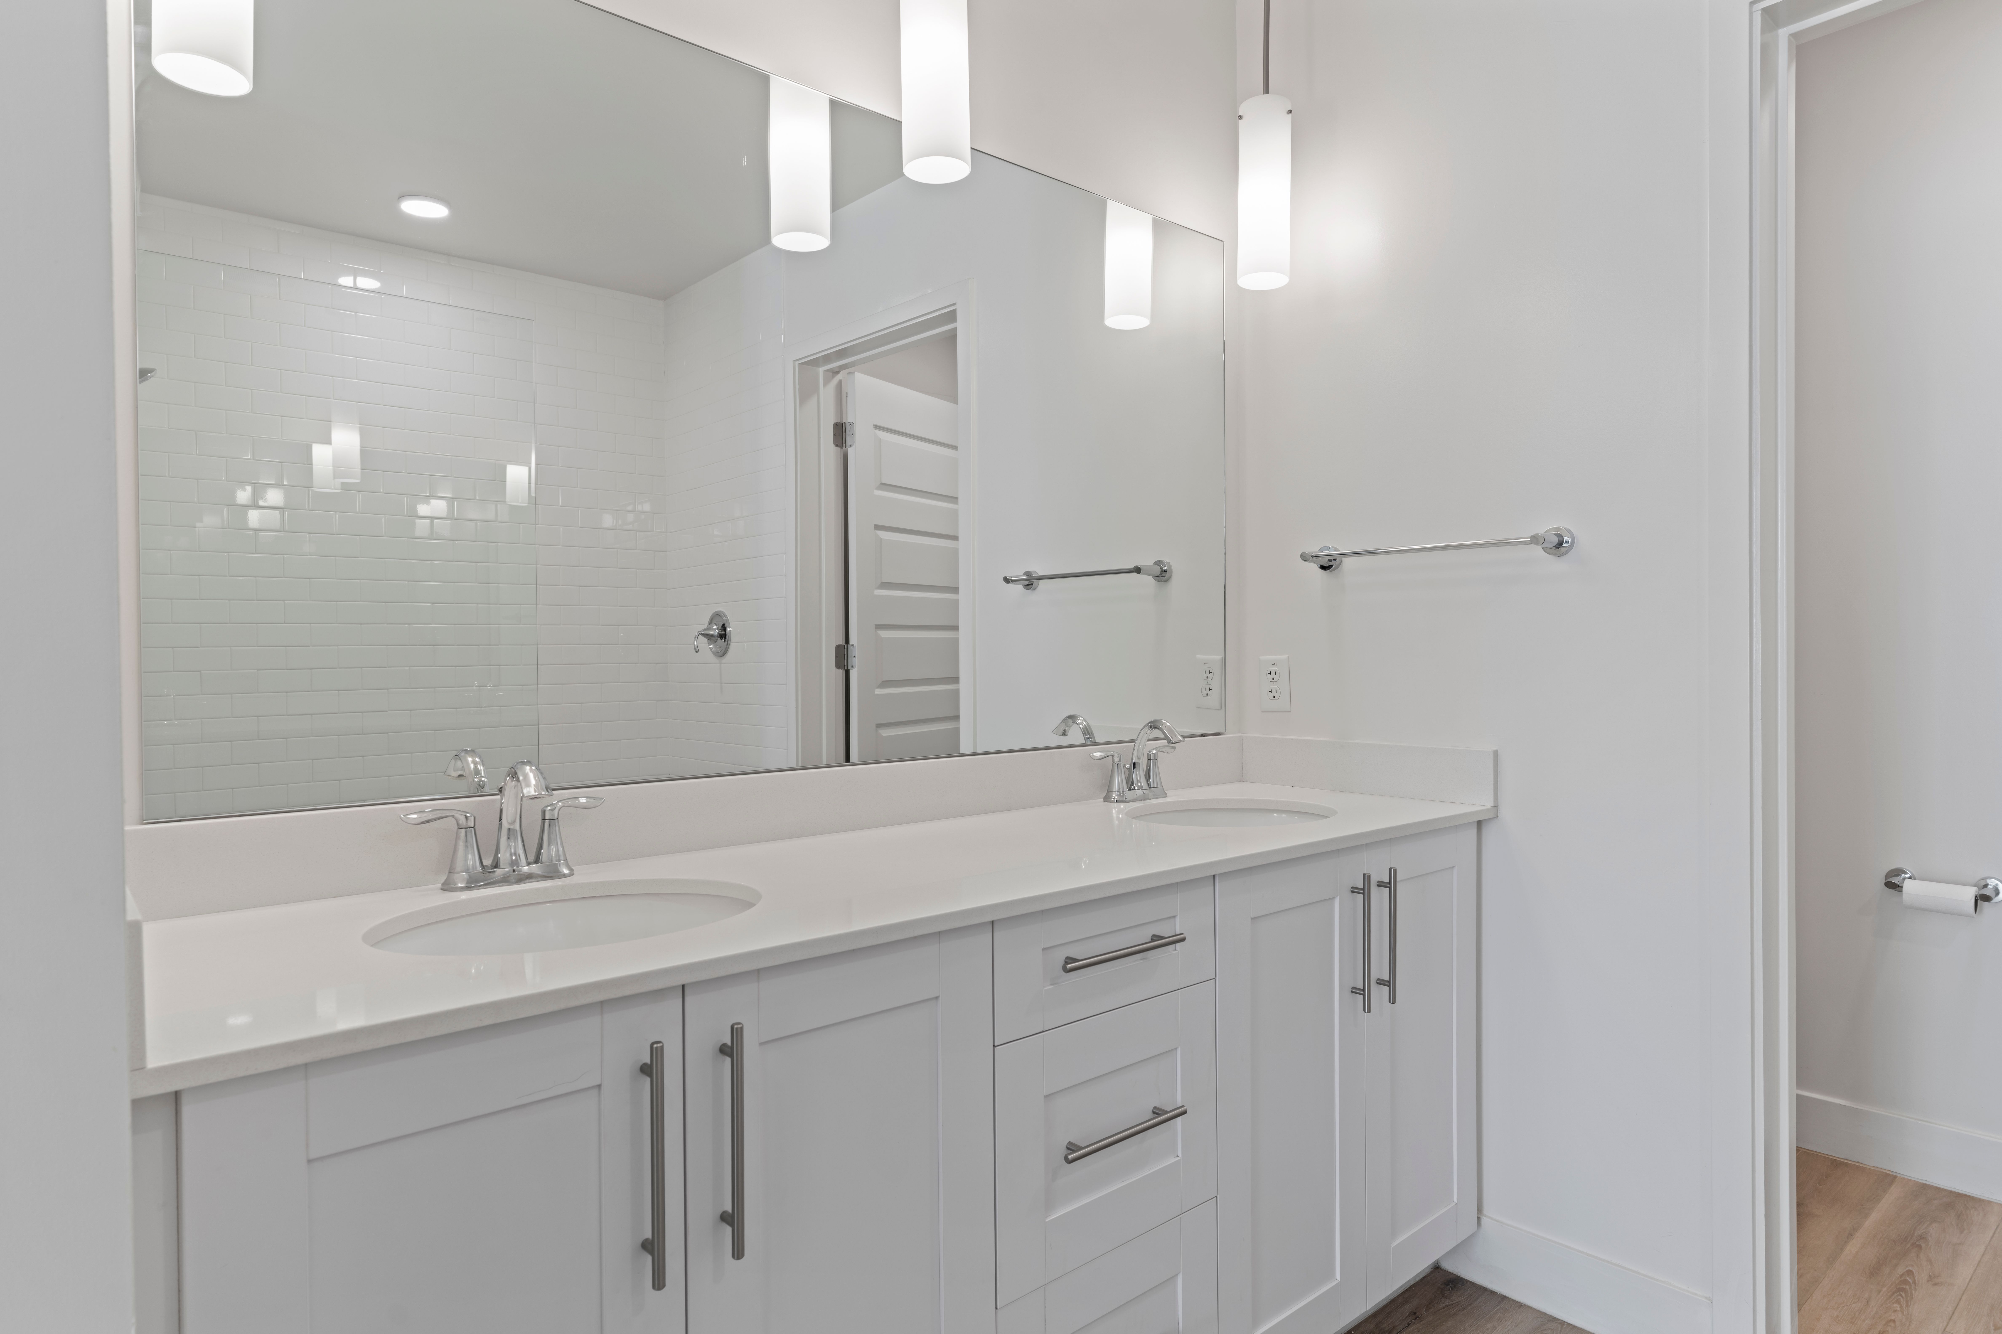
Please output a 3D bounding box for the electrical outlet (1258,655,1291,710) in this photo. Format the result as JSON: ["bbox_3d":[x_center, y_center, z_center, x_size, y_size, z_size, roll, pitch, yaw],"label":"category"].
[{"bbox_3d":[0.590,0.038,2.398,0.007,0.122,0.077,-1,0,-40],"label":"electrical outlet"}]

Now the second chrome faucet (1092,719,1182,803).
[{"bbox_3d":[0.289,0.179,2.099,0.243,0.159,0.141,-1,0,-40],"label":"second chrome faucet"}]

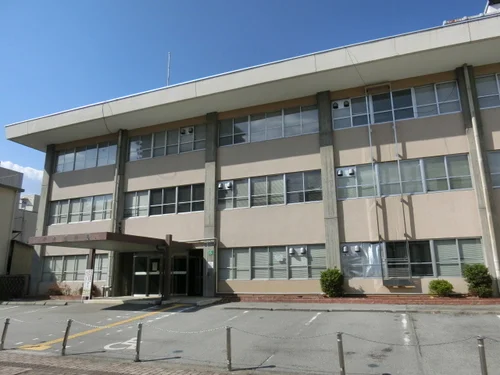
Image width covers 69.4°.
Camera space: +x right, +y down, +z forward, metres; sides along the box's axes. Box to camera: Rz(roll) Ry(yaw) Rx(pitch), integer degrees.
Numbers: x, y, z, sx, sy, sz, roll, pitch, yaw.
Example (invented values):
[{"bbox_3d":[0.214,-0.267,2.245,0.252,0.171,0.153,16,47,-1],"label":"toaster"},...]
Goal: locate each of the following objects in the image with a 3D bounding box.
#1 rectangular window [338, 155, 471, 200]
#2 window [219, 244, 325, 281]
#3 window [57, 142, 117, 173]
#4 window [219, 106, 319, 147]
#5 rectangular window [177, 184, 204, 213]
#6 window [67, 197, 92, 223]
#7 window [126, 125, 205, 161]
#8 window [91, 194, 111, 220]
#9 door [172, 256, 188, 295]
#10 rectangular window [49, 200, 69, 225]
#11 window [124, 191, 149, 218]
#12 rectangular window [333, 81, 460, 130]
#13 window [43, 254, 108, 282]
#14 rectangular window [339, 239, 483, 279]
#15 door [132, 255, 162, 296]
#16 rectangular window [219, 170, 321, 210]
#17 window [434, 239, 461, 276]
[{"bbox_3d":[6.558,-0.423,15.840,5.379,1.484,0.150,-6,-15,21],"label":"rectangular window"},{"bbox_3d":[0.967,3.559,17.067,5.389,1.476,0.130,-6,-15,21],"label":"window"},{"bbox_3d":[-10.524,-1.915,23.303,5.124,1.474,0.150,-6,-15,21],"label":"window"},{"bbox_3d":[0.877,-3.102,18.676,5.389,1.451,0.130,-6,-15,21],"label":"window"},{"bbox_3d":[-3.229,0.622,19.662,1.733,1.483,0.150,-6,-15,21],"label":"rectangular window"},{"bbox_3d":[-10.430,1.401,22.224,1.854,1.510,0.130,-6,-15,21],"label":"window"},{"bbox_3d":[-4.744,-2.507,20.827,5.389,1.451,0.130,-6,-15,21],"label":"window"},{"bbox_3d":[-8.930,1.238,21.886,1.569,1.524,0.150,-6,-15,21],"label":"window"},{"bbox_3d":[-3.764,4.698,19.462,0.999,2.185,0.100,-6,-15,21],"label":"door"},{"bbox_3d":[-12.064,1.574,22.849,1.612,1.510,0.130,-6,-15,21],"label":"rectangular window"},{"bbox_3d":[-6.473,0.982,20.709,1.754,1.510,0.130,-6,-15,21],"label":"window"},{"bbox_3d":[6.546,-3.726,16.635,5.380,1.472,0.150,-6,-15,21],"label":"rectangular window"},{"bbox_3d":[-10.276,4.749,21.371,5.389,1.476,0.130,-6,-15,21],"label":"window"},{"bbox_3d":[6.588,2.963,14.916,5.389,1.476,0.130,-6,-15,21],"label":"rectangular window"},{"bbox_3d":[-5.719,4.899,20.227,1.979,2.271,0.100,-6,-15,21],"label":"door"},{"bbox_3d":[0.884,0.151,18.064,5.451,1.526,0.150,-6,-15,21],"label":"rectangular window"},{"bbox_3d":[7.883,2.827,14.512,0.902,1.491,0.150,-6,-15,21],"label":"window"}]

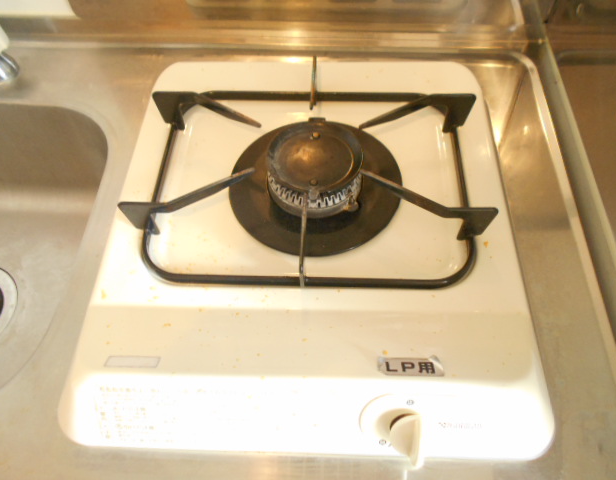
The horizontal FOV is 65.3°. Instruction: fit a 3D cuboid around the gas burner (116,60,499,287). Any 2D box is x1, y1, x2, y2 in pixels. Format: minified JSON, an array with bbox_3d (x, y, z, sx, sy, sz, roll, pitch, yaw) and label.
[{"bbox_3d":[0.000,-0.059,0.378,0.265,0.044,0.212,0,57,4],"label":"gas burner"}]

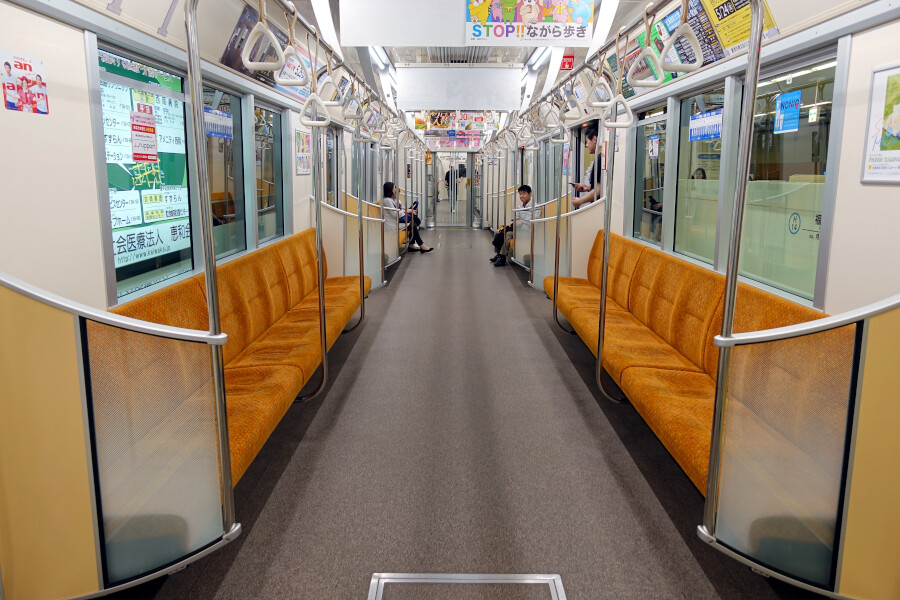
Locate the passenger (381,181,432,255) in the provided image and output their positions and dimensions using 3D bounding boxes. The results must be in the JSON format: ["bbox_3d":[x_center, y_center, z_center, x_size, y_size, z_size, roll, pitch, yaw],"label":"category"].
[{"bbox_3d":[-0.788,-1.515,11.029,0.900,1.260,0.480,0,12,0],"label":"passenger"}]

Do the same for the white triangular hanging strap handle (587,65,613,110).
[{"bbox_3d":[0.711,-1.000,2.821,0.135,0.200,0.040,0,12,0],"label":"white triangular hanging strap handle"}]

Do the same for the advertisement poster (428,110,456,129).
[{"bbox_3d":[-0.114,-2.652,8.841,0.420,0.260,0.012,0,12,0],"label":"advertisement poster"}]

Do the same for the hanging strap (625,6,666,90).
[{"bbox_3d":[0.644,-0.831,1.973,0.115,0.265,0.036,0,12,0],"label":"hanging strap"}]

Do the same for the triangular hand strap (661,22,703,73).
[{"bbox_3d":[0.642,-0.700,1.663,0.115,0.128,0.030,0,12,0],"label":"triangular hand strap"}]

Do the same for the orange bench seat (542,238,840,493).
[{"bbox_3d":[1.196,0.039,3.860,0.580,0.620,4.050,0,12,0],"label":"orange bench seat"}]

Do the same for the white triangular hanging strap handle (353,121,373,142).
[{"bbox_3d":[-0.519,-1.002,3.561,0.115,0.125,0.028,0,12,0],"label":"white triangular hanging strap handle"}]

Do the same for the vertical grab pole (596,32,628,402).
[{"bbox_3d":[0.844,-0.330,3.026,0.170,1.820,0.045,0,12,0],"label":"vertical grab pole"}]

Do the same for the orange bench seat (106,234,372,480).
[{"bbox_3d":[-1.079,0.037,3.866,0.580,0.620,4.050,0,12,0],"label":"orange bench seat"}]

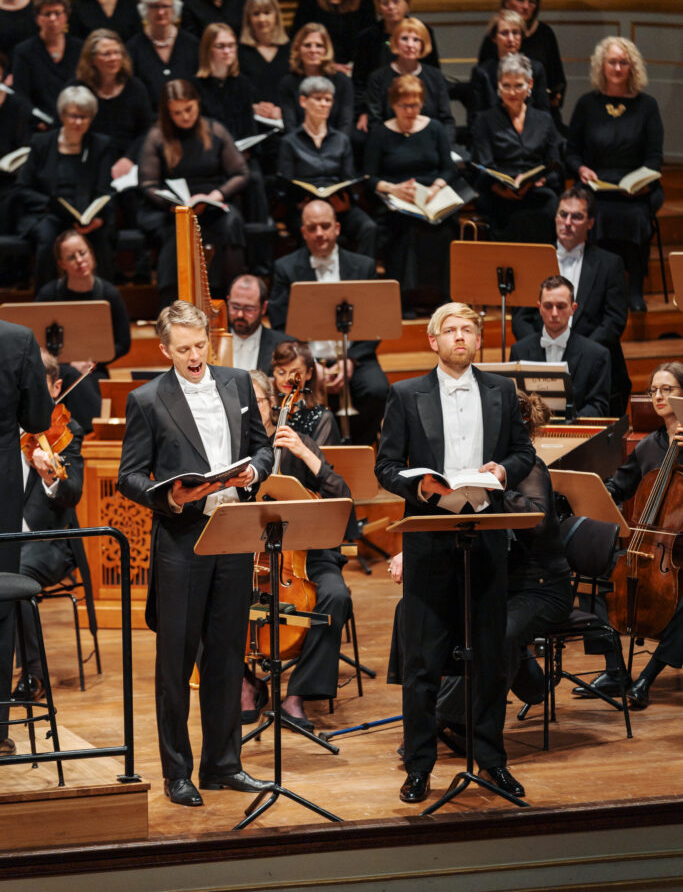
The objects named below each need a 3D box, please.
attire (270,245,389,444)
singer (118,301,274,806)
[{"bbox_3d":[-0.049,-0.406,26.328,0.570,1.030,0.750,-2,9,-6],"label":"attire"},{"bbox_3d":[-0.515,0.373,20.281,0.540,1.794,0.480,-4,9,-22],"label":"singer"}]

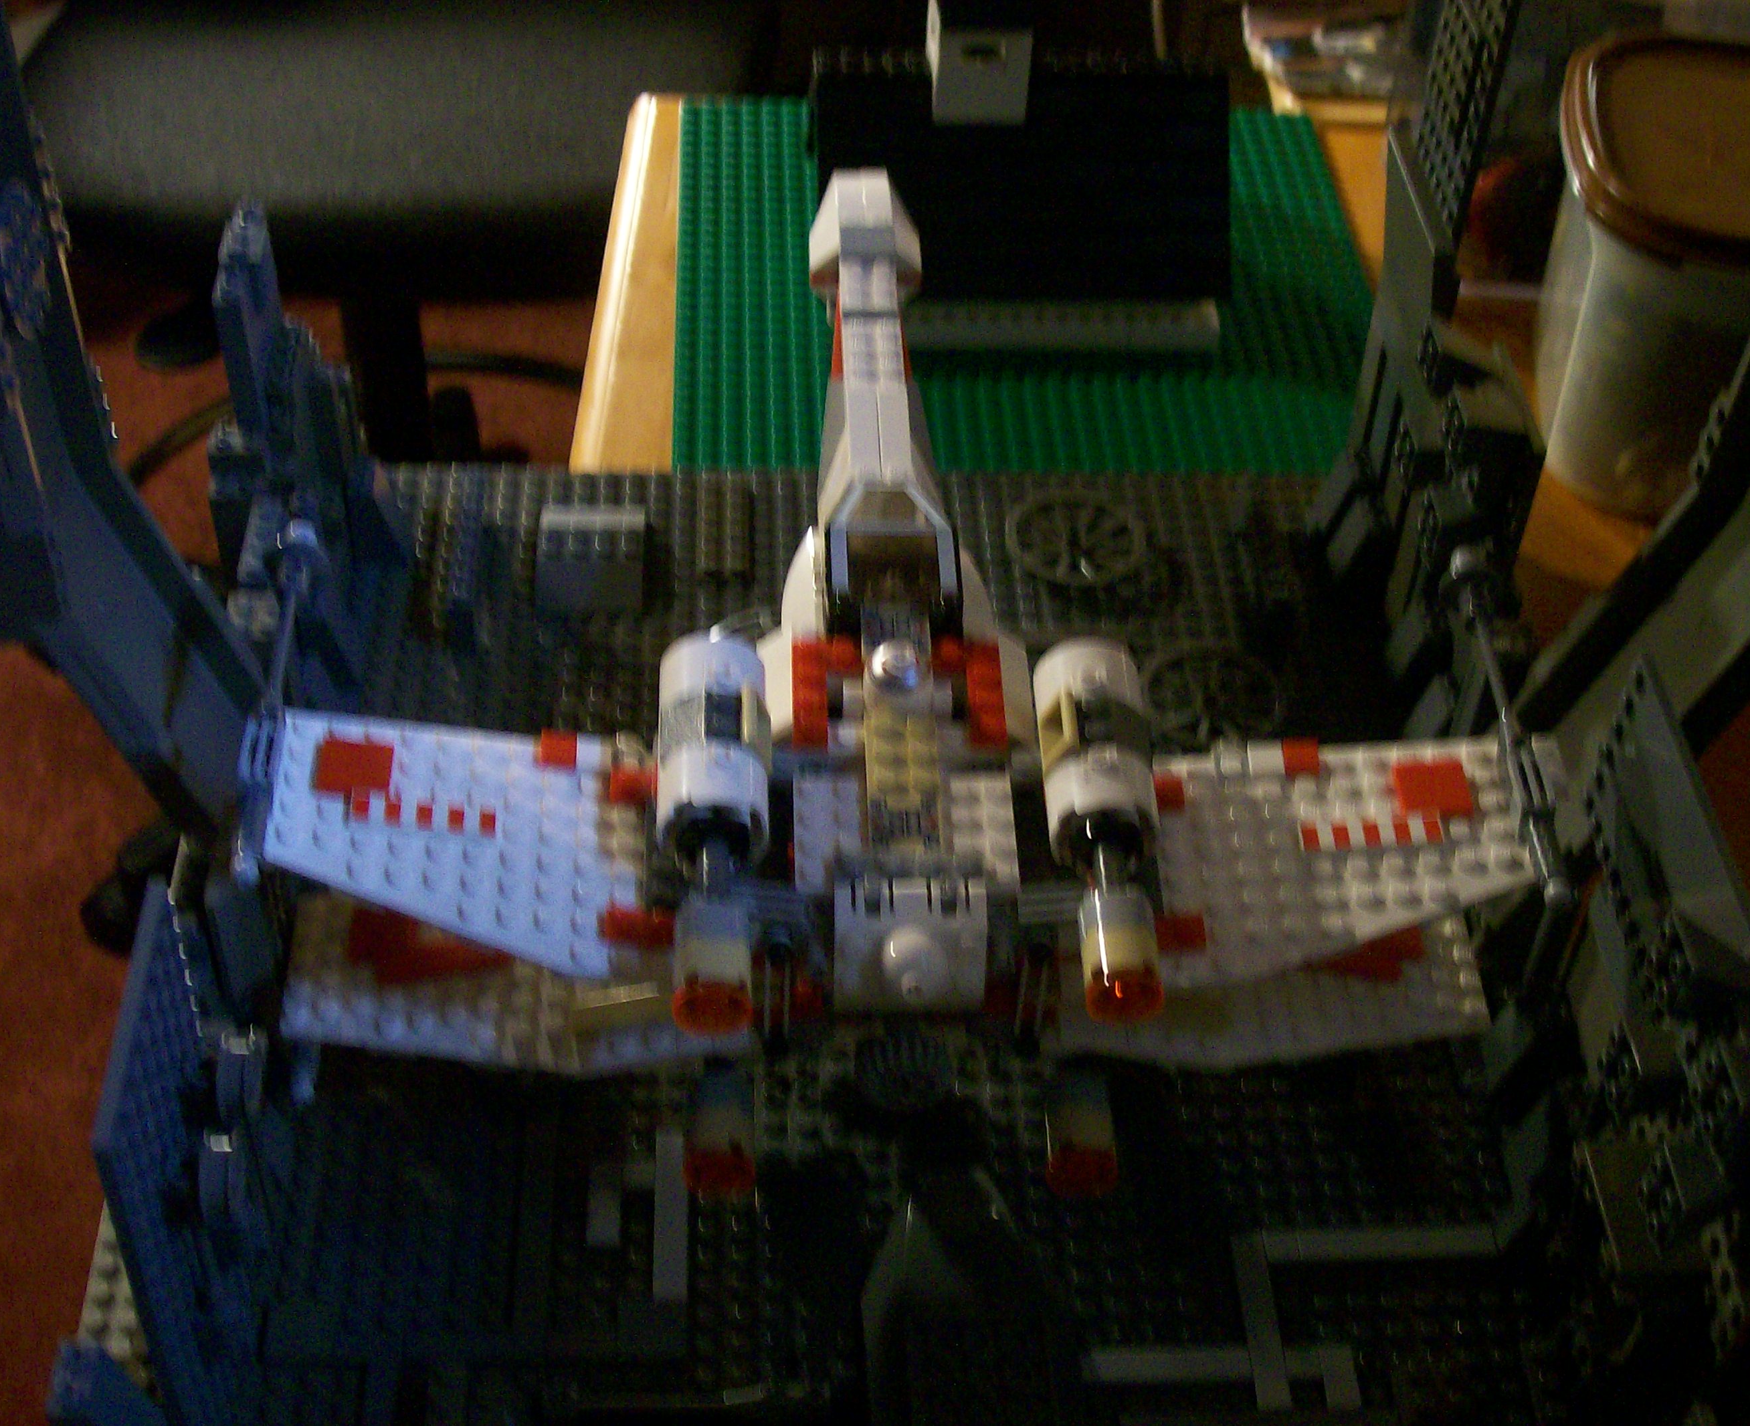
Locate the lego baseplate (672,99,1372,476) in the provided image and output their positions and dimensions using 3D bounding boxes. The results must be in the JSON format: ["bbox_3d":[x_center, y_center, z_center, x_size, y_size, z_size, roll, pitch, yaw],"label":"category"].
[{"bbox_3d":[0.057,-0.153,0.899,0.256,0.004,0.256,1,43,-4],"label":"lego baseplate"}]

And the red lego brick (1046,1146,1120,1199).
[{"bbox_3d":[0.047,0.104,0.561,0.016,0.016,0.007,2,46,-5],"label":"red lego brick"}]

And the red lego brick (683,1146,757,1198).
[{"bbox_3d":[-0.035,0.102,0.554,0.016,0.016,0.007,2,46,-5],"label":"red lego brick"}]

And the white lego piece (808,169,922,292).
[{"bbox_3d":[-0.003,-0.147,0.727,0.032,0.023,0.063,2,46,-5],"label":"white lego piece"}]

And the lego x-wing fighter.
[{"bbox_3d":[0.000,-0.042,0.642,0.283,0.092,0.334,2,46,-5],"label":"lego x-wing fighter"}]

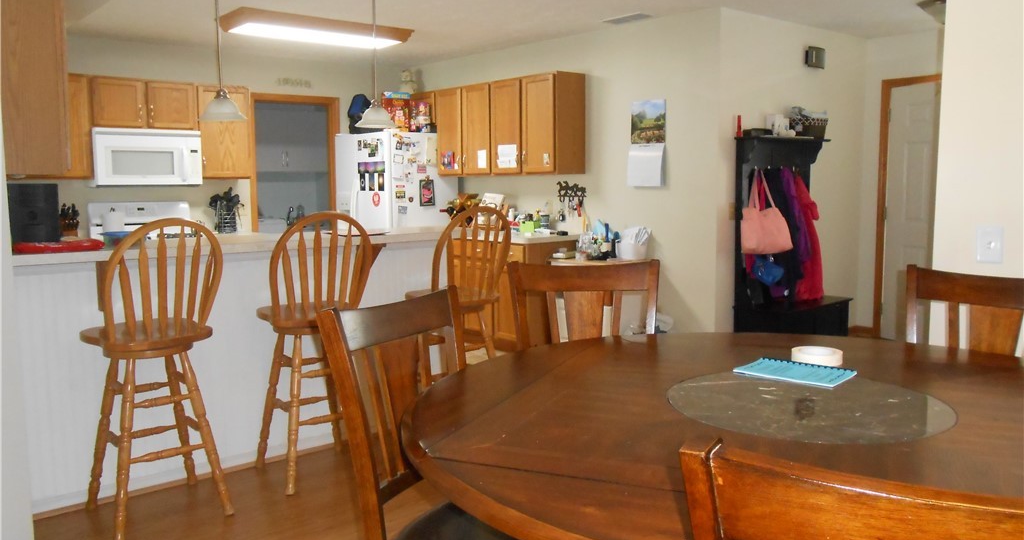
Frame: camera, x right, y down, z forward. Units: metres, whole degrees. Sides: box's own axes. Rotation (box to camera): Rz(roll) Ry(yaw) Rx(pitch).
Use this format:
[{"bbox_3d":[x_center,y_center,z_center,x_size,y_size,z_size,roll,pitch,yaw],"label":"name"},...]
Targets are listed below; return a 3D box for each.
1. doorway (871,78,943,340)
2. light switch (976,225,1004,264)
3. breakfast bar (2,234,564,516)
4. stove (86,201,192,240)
[{"bbox_3d":[3.335,-0.461,6.097,0.100,2.120,0.895,-6,9,-40],"label":"doorway"},{"bbox_3d":[1.529,-0.081,2.461,0.015,0.117,0.070,-6,9,-40],"label":"light switch"},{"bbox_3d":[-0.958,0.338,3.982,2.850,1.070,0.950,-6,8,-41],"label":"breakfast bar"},{"bbox_3d":[-2.762,0.079,5.967,0.760,1.185,0.680,-6,8,-41],"label":"stove"}]

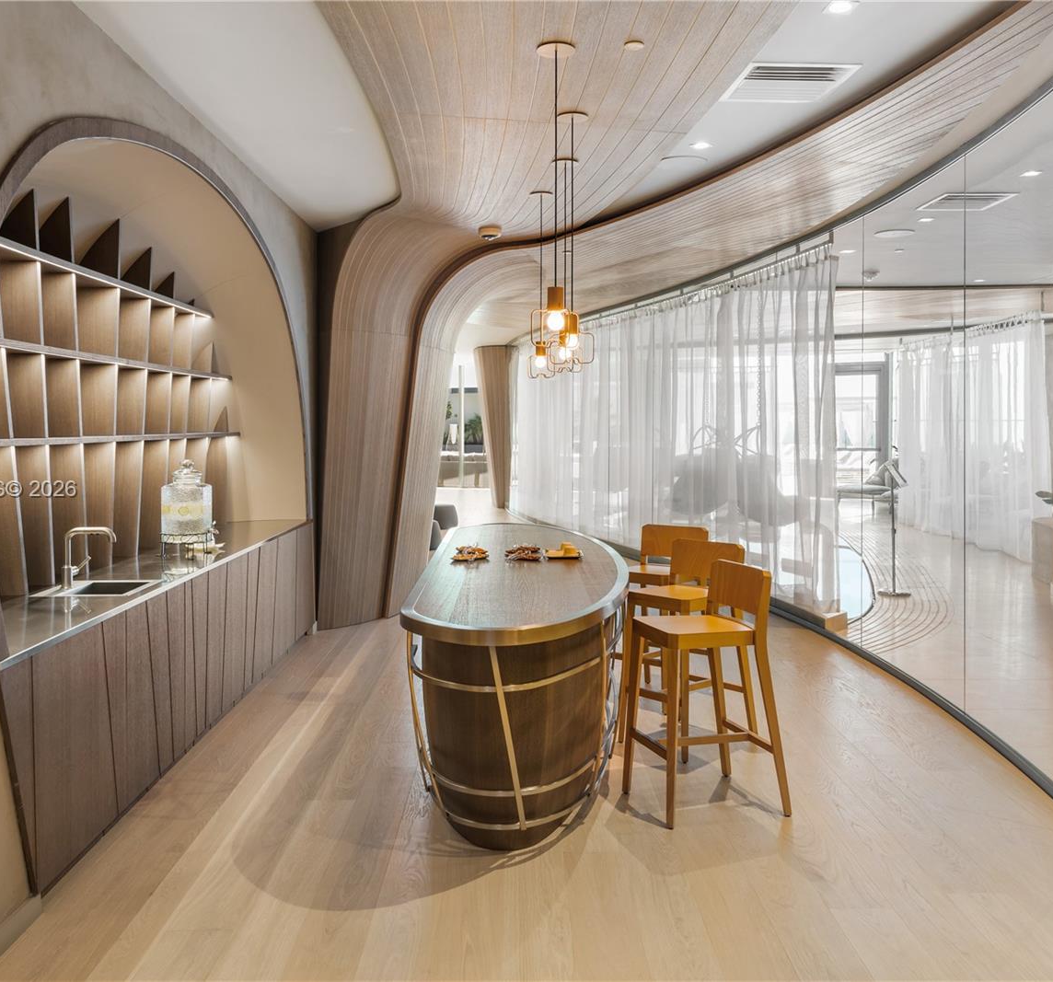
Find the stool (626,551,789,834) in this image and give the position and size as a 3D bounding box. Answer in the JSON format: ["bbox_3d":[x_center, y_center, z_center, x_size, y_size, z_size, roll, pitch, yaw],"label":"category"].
[{"bbox_3d":[0.767,0.845,4.241,0.569,1.020,0.500,-1,4,-20],"label":"stool"}]

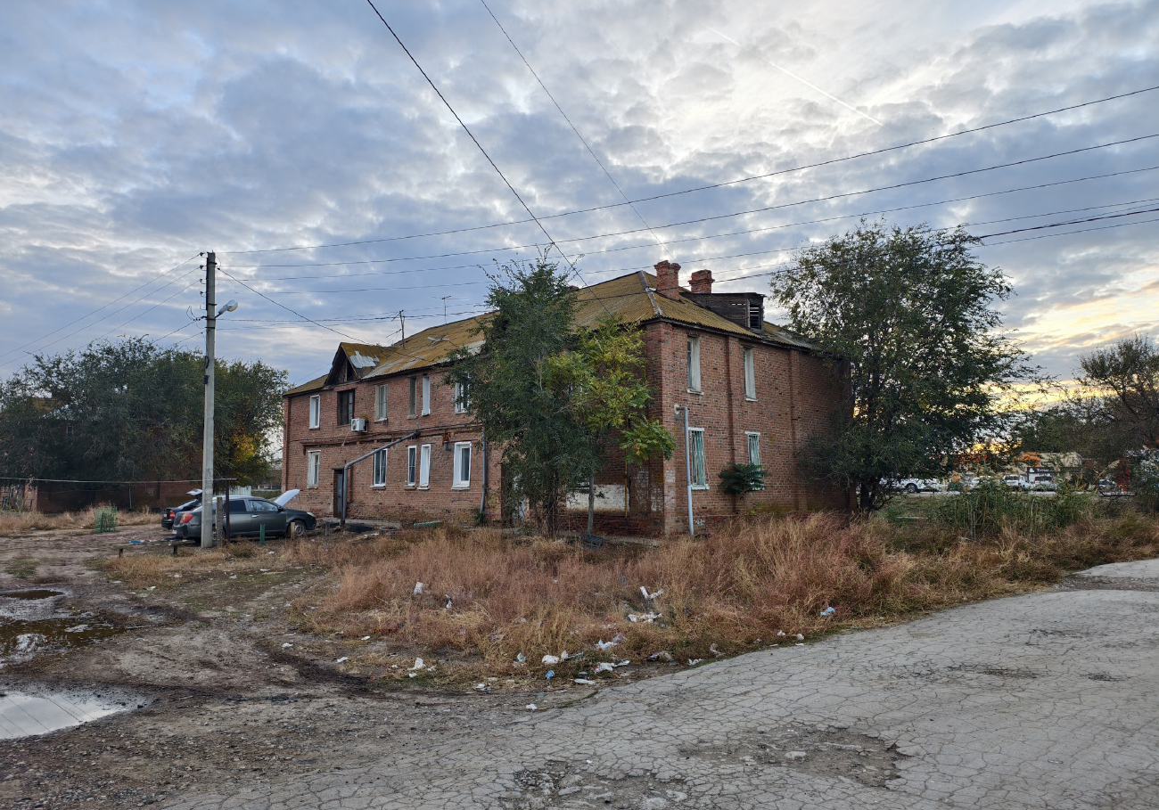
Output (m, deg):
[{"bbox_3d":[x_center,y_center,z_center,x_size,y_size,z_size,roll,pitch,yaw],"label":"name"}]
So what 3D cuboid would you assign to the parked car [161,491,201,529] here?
[{"bbox_3d":[-13.681,4.123,29.987,4.350,1.600,1.720,5,-8,-42],"label":"parked car"}]

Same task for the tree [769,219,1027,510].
[{"bbox_3d":[11.504,-1.425,28.283,9.300,11.140,8.800,0,-6,0],"label":"tree"}]

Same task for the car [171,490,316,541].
[{"bbox_3d":[-10.903,3.613,25.360,4.350,1.650,1.720,5,-8,-42],"label":"car"}]

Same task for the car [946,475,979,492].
[{"bbox_3d":[32.608,6.715,65.640,4.400,1.550,1.800,5,-8,-44],"label":"car"}]

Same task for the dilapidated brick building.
[{"bbox_3d":[-2.296,0.049,34.060,11.800,9.750,25.200,5,-8,-44],"label":"dilapidated brick building"}]

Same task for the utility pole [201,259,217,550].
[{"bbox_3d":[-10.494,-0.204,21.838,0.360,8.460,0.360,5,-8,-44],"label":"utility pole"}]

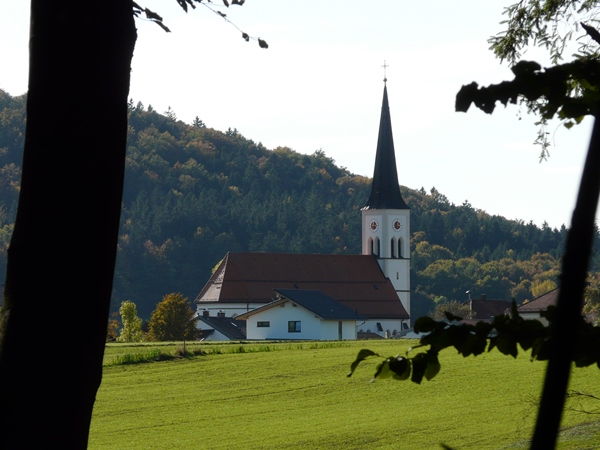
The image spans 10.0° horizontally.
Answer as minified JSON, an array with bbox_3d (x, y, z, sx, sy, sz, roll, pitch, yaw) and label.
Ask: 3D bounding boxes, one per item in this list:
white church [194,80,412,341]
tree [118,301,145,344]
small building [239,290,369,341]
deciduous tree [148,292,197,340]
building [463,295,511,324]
[{"bbox_3d":[0.281,-1.995,525.468,40.270,42.000,16.150,1,-2,-41],"label":"white church"},{"bbox_3d":[-20.130,11.708,410.000,3.100,5.400,3.100,0,-2,0],"label":"tree"},{"bbox_3d":[0.295,10.704,405.000,11.600,6.100,11.000,-1,-2,28],"label":"small building"},{"bbox_3d":[-15.232,11.230,410.000,6.100,6.300,6.100,0,-2,0],"label":"deciduous tree"},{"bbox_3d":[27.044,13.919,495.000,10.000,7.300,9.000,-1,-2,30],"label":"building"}]

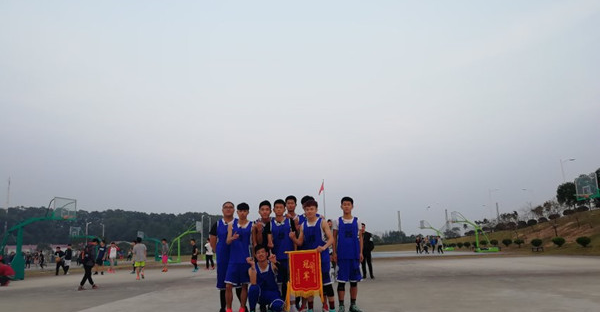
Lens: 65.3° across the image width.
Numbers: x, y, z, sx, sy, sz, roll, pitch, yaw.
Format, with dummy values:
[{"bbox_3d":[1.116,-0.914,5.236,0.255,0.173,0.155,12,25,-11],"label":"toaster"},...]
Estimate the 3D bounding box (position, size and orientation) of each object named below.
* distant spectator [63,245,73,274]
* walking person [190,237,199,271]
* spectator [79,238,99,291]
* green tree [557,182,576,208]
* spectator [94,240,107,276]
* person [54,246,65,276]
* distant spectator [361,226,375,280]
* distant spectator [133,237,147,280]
[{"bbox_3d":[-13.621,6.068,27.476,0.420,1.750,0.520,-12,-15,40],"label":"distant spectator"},{"bbox_3d":[-5.719,5.420,25.368,0.420,1.740,0.480,1,-12,-17],"label":"walking person"},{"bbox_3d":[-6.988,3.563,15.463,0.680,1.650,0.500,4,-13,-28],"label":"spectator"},{"bbox_3d":[38.722,5.764,68.000,3.100,4.010,3.100,-2,-12,0],"label":"green tree"},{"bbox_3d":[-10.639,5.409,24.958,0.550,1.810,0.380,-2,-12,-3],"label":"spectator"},{"bbox_3d":[-14.784,6.447,28.768,0.540,1.700,0.420,-1,-12,-8],"label":"person"},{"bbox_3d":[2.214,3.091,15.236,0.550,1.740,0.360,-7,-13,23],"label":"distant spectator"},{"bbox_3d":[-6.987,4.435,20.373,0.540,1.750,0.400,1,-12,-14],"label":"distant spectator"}]

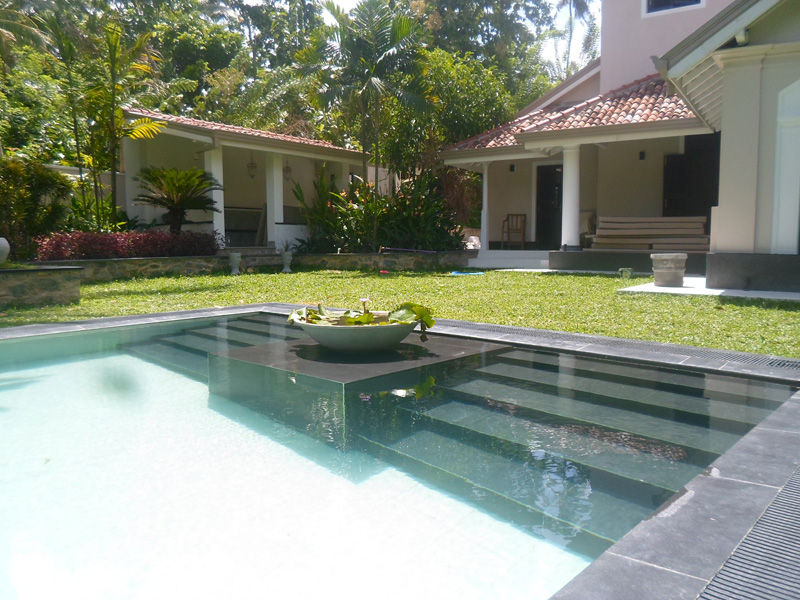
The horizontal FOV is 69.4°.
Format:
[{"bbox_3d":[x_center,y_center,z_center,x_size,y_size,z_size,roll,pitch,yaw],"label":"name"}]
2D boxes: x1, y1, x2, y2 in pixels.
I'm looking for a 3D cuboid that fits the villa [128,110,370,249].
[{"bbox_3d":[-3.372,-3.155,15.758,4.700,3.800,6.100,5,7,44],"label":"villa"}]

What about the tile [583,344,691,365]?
[{"bbox_3d":[1.313,0.319,3.275,0.580,0.030,0.171,5,7,44],"label":"tile"}]

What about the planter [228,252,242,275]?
[{"bbox_3d":[-3.331,-0.735,11.700,0.250,0.450,0.250,5,7,44],"label":"planter"}]

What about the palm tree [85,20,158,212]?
[{"bbox_3d":[-5.977,-3.605,12.400,1.550,4.700,1.550,5,7,44],"label":"palm tree"}]

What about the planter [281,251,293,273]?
[{"bbox_3d":[-2.436,-0.822,12.400,0.250,0.450,0.250,0,5,0],"label":"planter"}]

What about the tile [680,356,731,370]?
[{"bbox_3d":[1.585,0.342,3.003,0.191,0.030,0.171,5,7,44],"label":"tile"}]

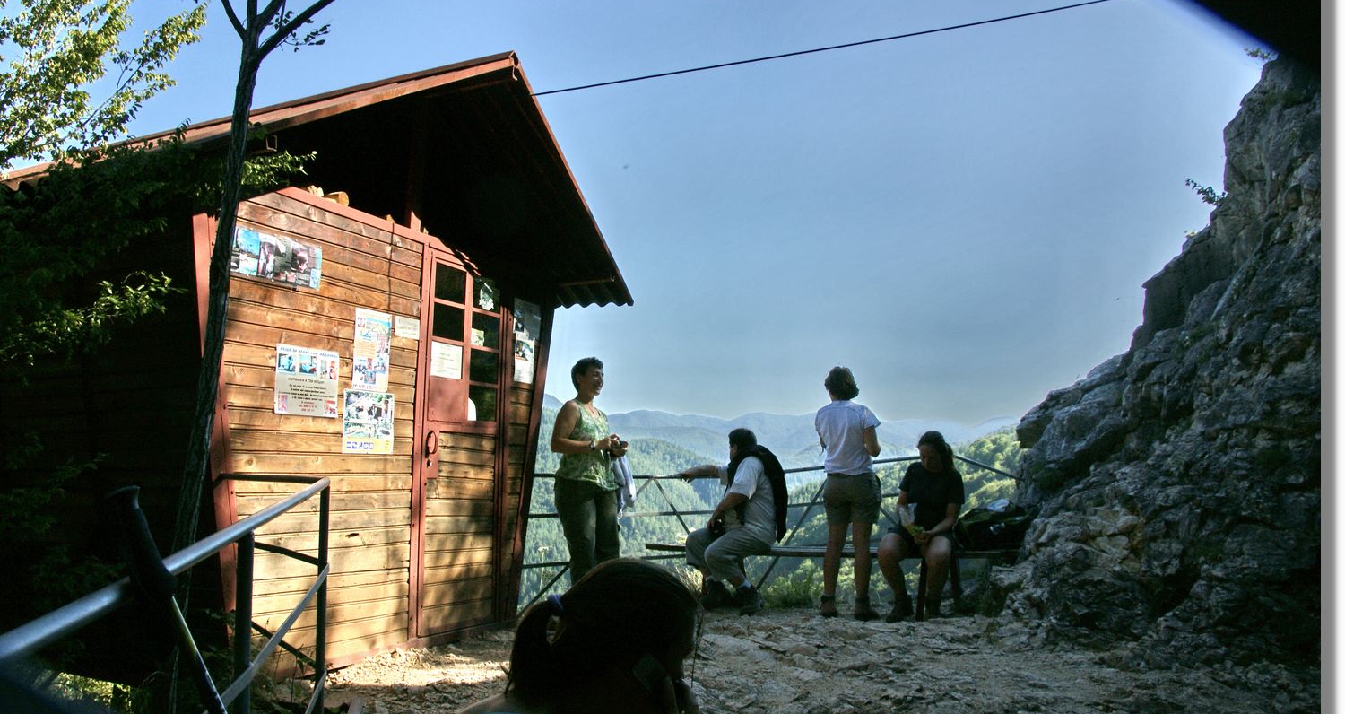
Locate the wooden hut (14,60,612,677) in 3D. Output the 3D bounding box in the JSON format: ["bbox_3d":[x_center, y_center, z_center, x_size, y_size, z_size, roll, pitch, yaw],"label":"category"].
[{"bbox_3d":[-2.406,0.050,6.092,3.500,3.242,4.280,-4,-8,27],"label":"wooden hut"}]

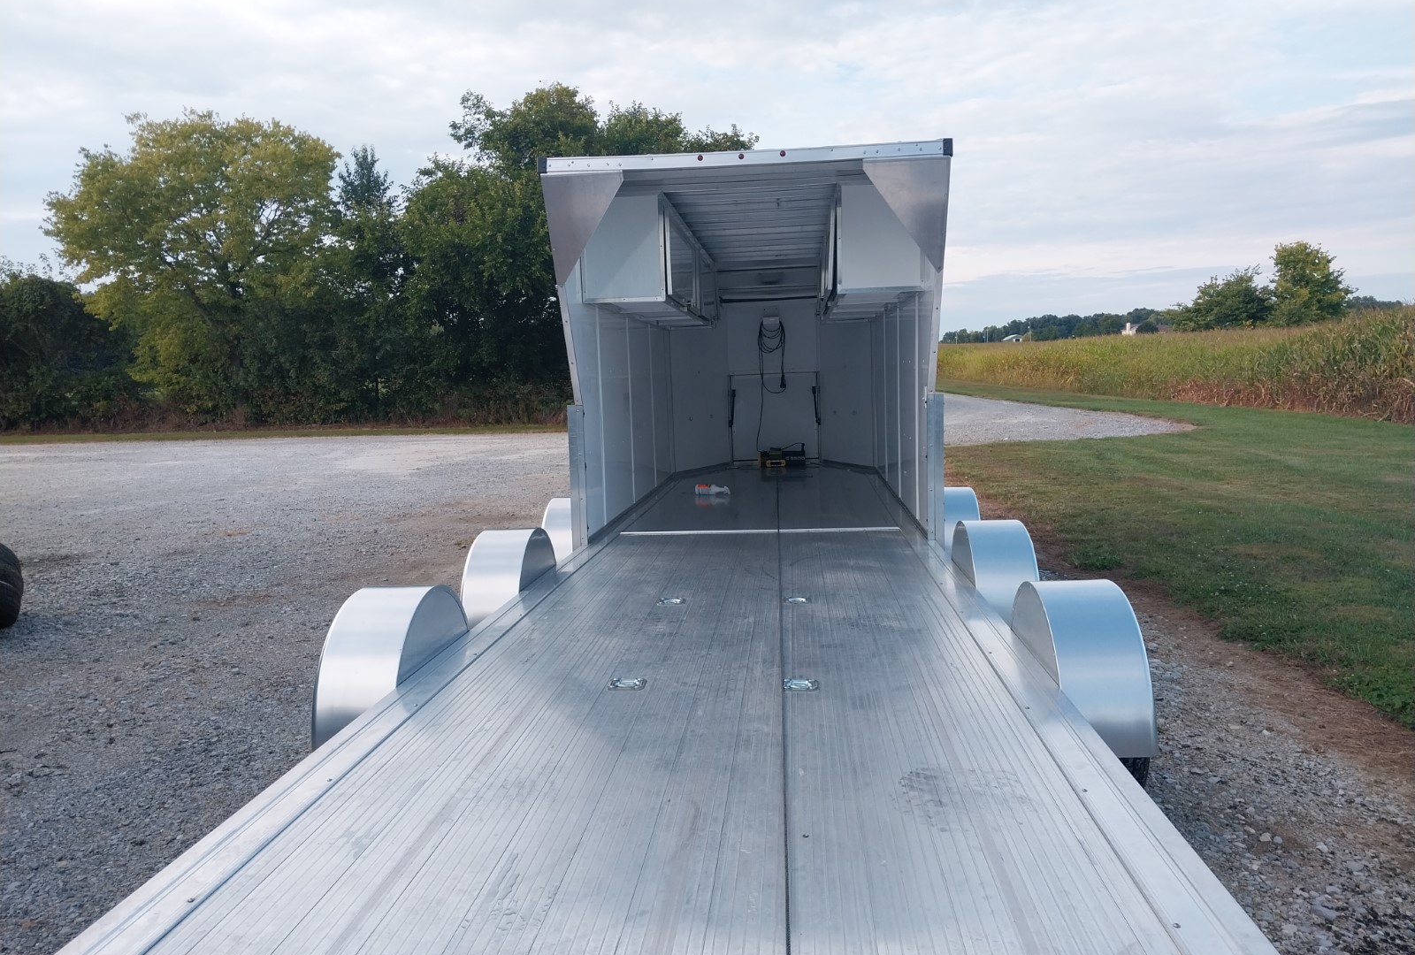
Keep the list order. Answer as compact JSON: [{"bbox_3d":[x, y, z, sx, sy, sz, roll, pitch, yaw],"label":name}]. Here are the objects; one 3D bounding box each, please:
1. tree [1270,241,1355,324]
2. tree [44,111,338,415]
[{"bbox_3d":[39.861,-11.215,70.453,4.875,8.710,4.875,2,7,29],"label":"tree"},{"bbox_3d":[-16.392,-6.735,34.522,8.430,10.034,8.008,-4,7,-25],"label":"tree"}]

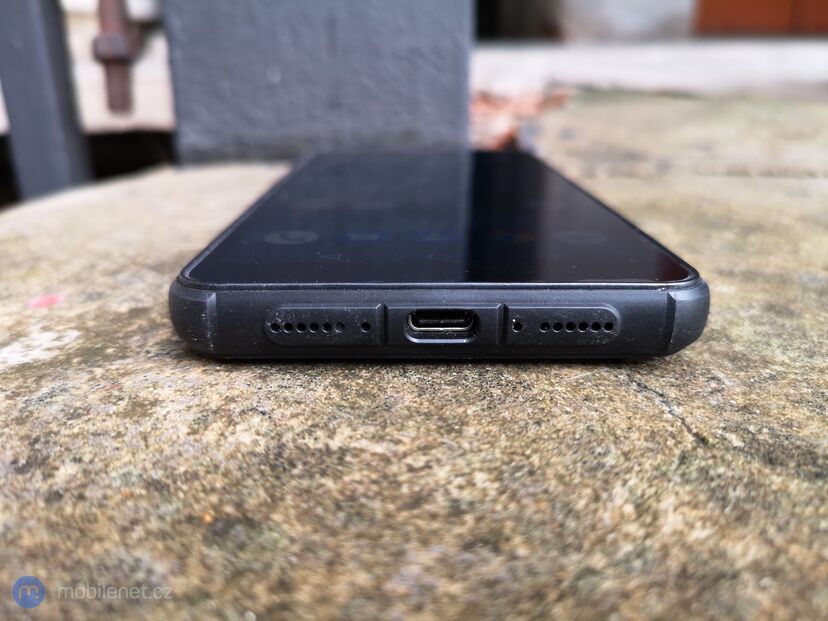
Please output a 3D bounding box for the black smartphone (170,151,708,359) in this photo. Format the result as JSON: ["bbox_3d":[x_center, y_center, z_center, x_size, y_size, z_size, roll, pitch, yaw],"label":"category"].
[{"bbox_3d":[0.003,-0.025,0.159,0.077,0.011,0.158,0,20,0],"label":"black smartphone"}]

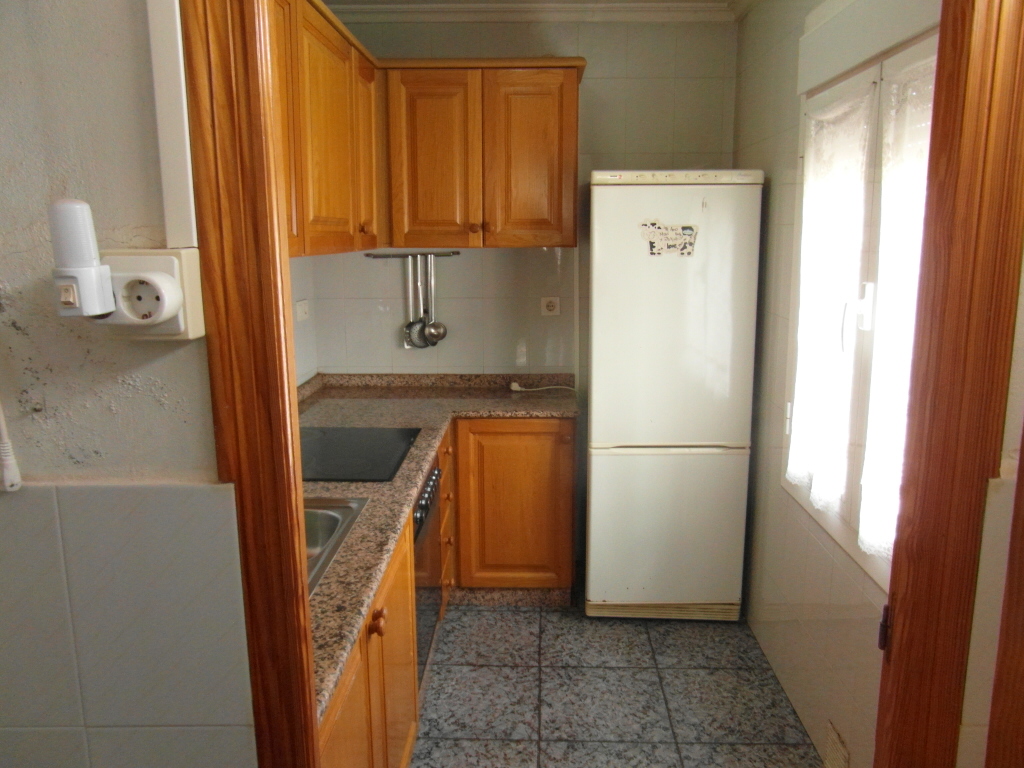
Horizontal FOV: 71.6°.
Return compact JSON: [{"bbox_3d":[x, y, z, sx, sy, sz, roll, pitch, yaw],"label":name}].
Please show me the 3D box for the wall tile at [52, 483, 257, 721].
[{"bbox_3d":[-0.406,0.257,0.821,0.203,0.298,0.012,0,10,2],"label":"wall tile"}]

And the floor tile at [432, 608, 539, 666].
[{"bbox_3d":[-0.091,0.949,2.650,0.391,0.012,0.386,0,10,2],"label":"floor tile"}]

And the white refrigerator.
[{"bbox_3d":[0.591,0.036,2.912,0.599,1.679,0.570,0,10,3],"label":"white refrigerator"}]

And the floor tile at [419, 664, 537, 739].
[{"bbox_3d":[-0.103,1.017,2.274,0.391,0.012,0.379,0,10,2],"label":"floor tile"}]

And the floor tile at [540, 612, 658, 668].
[{"bbox_3d":[0.300,0.949,2.639,0.391,0.012,0.386,0,10,2],"label":"floor tile"}]

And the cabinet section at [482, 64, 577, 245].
[{"bbox_3d":[0.080,-0.901,2.908,0.361,0.659,0.360,0,12,2],"label":"cabinet section"}]

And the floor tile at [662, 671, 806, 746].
[{"bbox_3d":[0.680,1.018,2.250,0.392,0.012,0.379,0,10,2],"label":"floor tile"}]

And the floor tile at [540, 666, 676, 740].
[{"bbox_3d":[0.288,1.017,2.262,0.391,0.012,0.379,0,10,2],"label":"floor tile"}]

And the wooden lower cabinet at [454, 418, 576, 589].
[{"bbox_3d":[0.024,0.424,2.999,0.452,0.687,0.520,0,10,2],"label":"wooden lower cabinet"}]

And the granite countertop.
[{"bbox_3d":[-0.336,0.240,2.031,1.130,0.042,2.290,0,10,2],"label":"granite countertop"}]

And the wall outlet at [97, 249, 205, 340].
[{"bbox_3d":[-0.369,-0.091,0.725,0.090,0.088,0.050,0,10,2],"label":"wall outlet"}]

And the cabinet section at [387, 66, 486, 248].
[{"bbox_3d":[-0.285,-0.902,2.922,0.368,0.659,0.360,0,12,2],"label":"cabinet section"}]

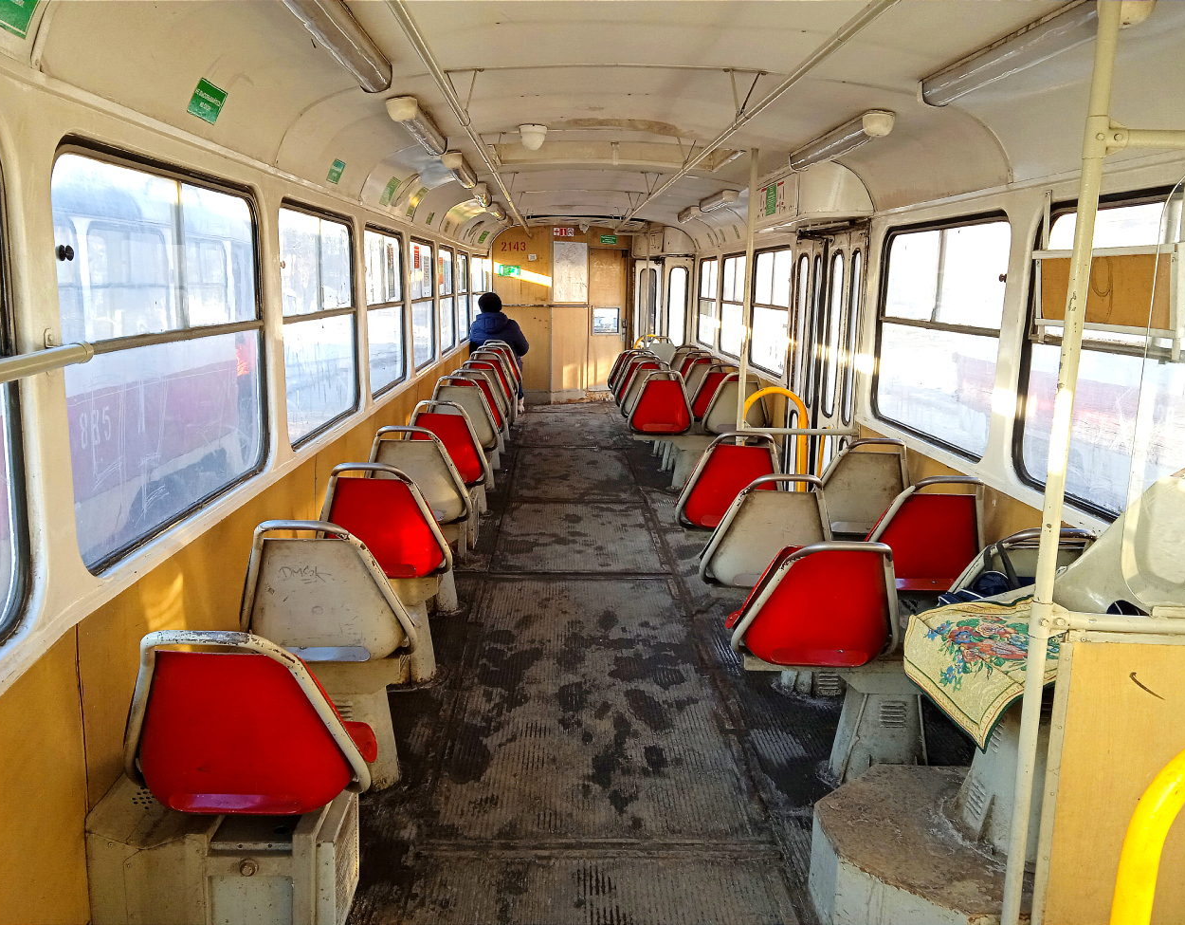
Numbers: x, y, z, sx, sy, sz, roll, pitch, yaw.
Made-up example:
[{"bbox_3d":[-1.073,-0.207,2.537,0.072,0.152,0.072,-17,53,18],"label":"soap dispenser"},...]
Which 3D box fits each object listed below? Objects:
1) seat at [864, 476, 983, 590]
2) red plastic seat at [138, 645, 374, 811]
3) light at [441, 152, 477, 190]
[{"bbox_3d":[1.141,0.235,3.434,0.420,0.390,0.440,1,10,-2],"label":"seat"},{"bbox_3d":[-0.641,0.467,1.948,0.420,0.390,0.440,1,10,-2],"label":"red plastic seat"},{"bbox_3d":[-0.676,-1.496,5.143,0.115,0.092,1.000,1,10,-2],"label":"light"}]

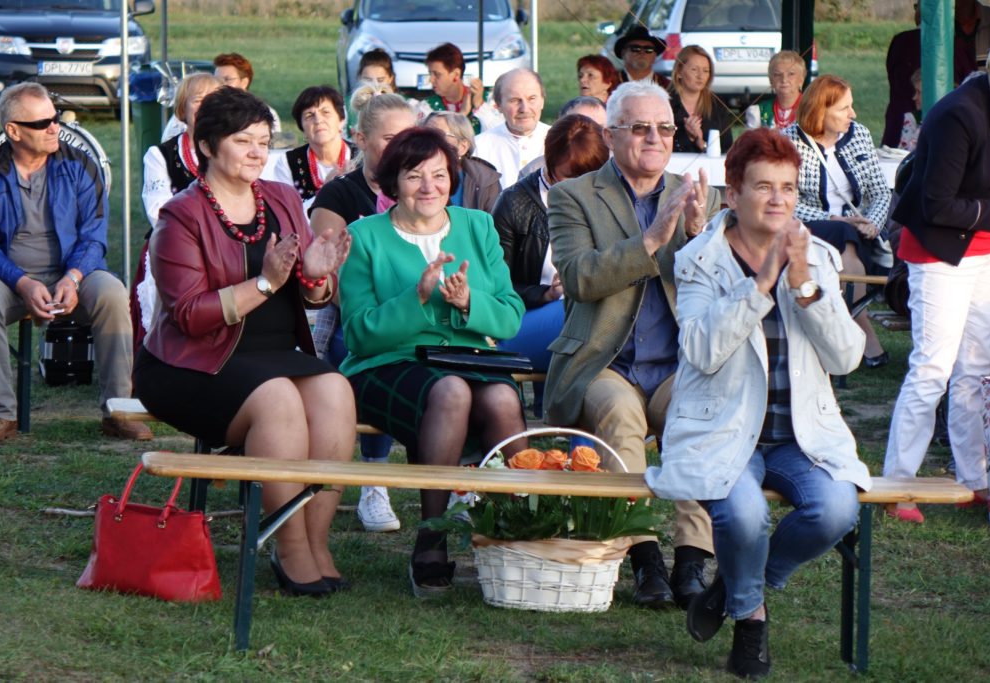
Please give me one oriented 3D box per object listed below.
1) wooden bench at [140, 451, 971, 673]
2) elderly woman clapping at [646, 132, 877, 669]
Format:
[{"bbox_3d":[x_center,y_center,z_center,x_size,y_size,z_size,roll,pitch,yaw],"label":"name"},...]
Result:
[{"bbox_3d":[0.160,0.572,10.570,2.130,0.470,0.250,2,6,-8],"label":"wooden bench"},{"bbox_3d":[0.670,0.150,10.500,0.540,1.360,0.680,-3,6,-21],"label":"elderly woman clapping"}]

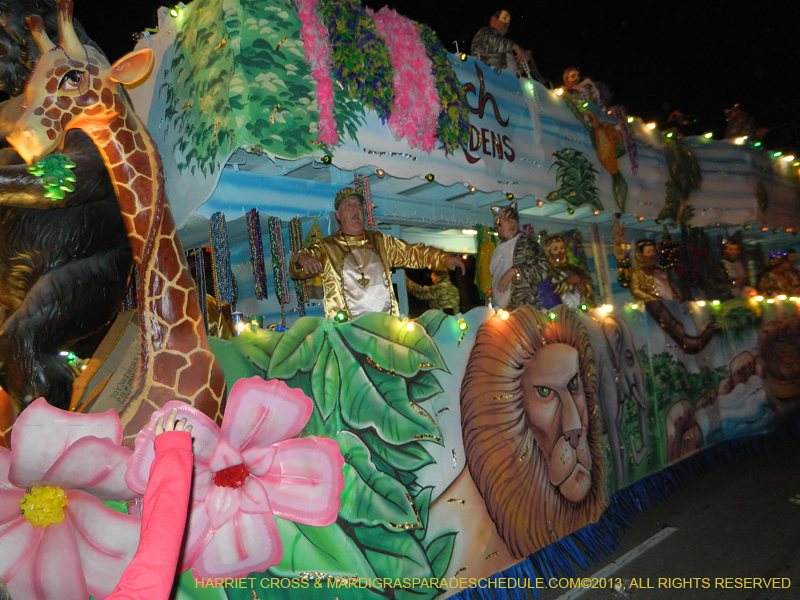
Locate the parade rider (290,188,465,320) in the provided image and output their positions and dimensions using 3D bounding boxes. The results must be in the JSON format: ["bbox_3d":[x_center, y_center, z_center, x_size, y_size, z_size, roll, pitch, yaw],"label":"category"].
[{"bbox_3d":[-0.080,0.155,3.931,1.100,1.760,0.500,-6,-10,-23],"label":"parade rider"}]

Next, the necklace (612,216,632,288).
[{"bbox_3d":[2.226,-0.475,6.473,0.130,0.700,0.110,-1,-13,-44],"label":"necklace"}]

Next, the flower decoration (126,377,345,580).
[{"bbox_3d":[-0.635,0.690,2.500,0.800,0.750,0.250,-6,-10,-25],"label":"flower decoration"}]

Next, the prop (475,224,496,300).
[{"bbox_3d":[0.761,-0.326,5.626,0.200,0.620,0.150,-1,-13,-44],"label":"prop"}]

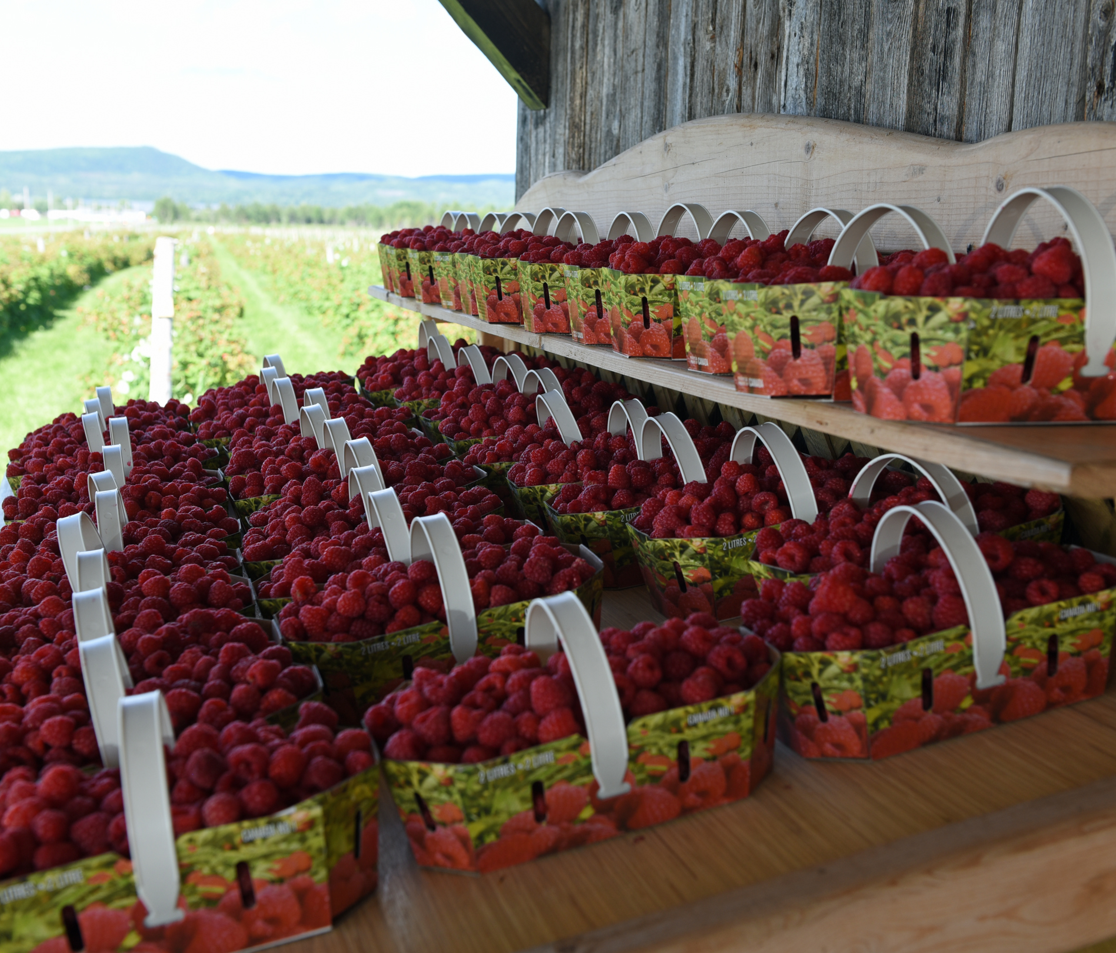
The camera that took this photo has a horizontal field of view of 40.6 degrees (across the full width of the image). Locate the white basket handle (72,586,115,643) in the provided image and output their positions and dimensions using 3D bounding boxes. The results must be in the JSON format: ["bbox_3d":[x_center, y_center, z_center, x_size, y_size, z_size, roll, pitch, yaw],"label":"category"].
[{"bbox_3d":[-0.338,0.138,1.119,0.022,0.108,0.141,-12,13,-15],"label":"white basket handle"}]

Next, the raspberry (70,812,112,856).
[{"bbox_3d":[-0.248,0.190,0.800,0.021,0.024,0.023,-11,12,-13],"label":"raspberry"}]

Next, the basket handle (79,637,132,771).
[{"bbox_3d":[-0.292,0.160,0.990,0.022,0.106,0.141,-12,13,-14],"label":"basket handle"}]

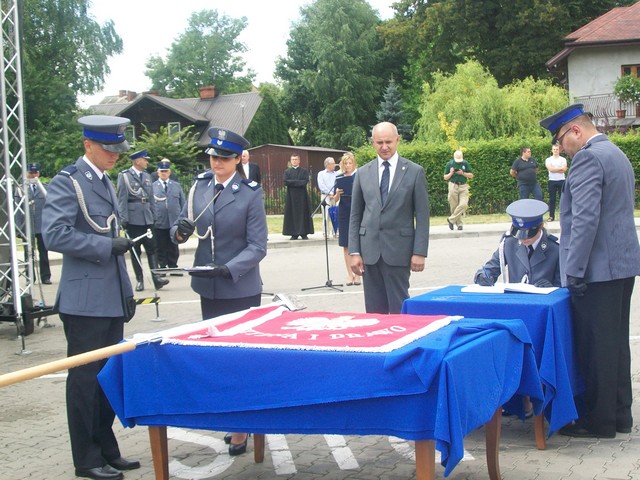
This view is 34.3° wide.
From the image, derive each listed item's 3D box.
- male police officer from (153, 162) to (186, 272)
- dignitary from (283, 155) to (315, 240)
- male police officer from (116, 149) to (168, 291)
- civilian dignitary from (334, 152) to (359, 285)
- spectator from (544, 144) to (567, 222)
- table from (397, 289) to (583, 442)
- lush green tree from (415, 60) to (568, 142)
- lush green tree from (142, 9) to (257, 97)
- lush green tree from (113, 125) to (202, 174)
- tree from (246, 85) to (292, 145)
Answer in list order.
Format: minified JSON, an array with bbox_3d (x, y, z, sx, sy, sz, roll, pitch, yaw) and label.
[{"bbox_3d":[-2.327,-0.370,15.958,0.570,1.770,0.360,-2,4,9],"label":"male police officer"},{"bbox_3d":[-0.432,-0.906,21.300,0.620,1.760,0.450,-2,4,4],"label":"dignitary"},{"bbox_3d":[-2.308,-0.253,13.500,0.560,1.860,0.520,-6,6,-42],"label":"male police officer"},{"bbox_3d":[0.379,-0.252,13.300,0.480,1.710,0.420,-1,4,18],"label":"civilian dignitary"},{"bbox_3d":[5.501,-1.314,24.185,0.530,1.790,0.360,-2,4,9],"label":"spectator"},{"bbox_3d":[1.029,0.680,6.039,0.890,0.710,0.760,0,5,29],"label":"table"},{"bbox_3d":[5.657,-3.468,34.356,4.900,4.600,4.400,-2,4,0],"label":"lush green tree"},{"bbox_3d":[-7.216,-8.266,62.000,6.800,11.200,6.500,-2,4,0],"label":"lush green tree"},{"bbox_3d":[-4.579,-1.840,29.000,2.800,2.750,2.600,-2,4,0],"label":"lush green tree"},{"bbox_3d":[-2.366,-4.318,45.800,2.500,5.300,2.500,-2,4,0],"label":"tree"}]

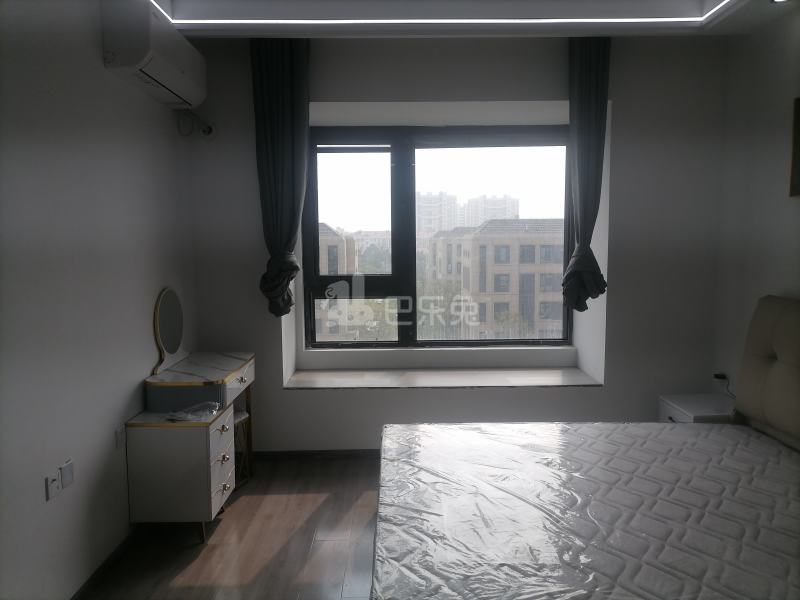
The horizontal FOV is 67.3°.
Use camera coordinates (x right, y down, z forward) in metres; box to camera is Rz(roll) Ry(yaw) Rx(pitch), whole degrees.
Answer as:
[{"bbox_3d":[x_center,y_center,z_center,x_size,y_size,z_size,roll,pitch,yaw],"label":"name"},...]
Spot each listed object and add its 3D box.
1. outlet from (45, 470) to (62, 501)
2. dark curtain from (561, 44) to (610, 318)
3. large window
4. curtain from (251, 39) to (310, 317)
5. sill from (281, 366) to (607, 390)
[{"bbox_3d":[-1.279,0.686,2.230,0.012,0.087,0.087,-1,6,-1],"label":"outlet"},{"bbox_3d":[1.139,-0.777,3.728,0.263,1.722,0.170,-1,6,-1],"label":"dark curtain"},{"bbox_3d":[0.299,-0.470,4.603,2.074,1.671,0.099,-1,5,-1],"label":"large window"},{"bbox_3d":[-0.711,-0.755,3.712,0.346,1.732,0.170,-1,6,-1],"label":"curtain"},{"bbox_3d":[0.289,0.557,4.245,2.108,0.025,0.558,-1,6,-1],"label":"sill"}]

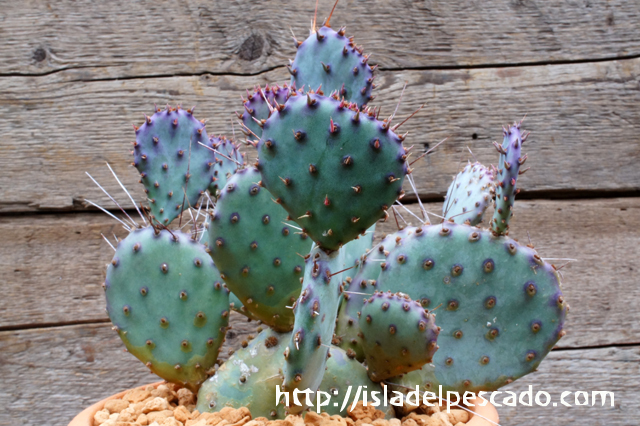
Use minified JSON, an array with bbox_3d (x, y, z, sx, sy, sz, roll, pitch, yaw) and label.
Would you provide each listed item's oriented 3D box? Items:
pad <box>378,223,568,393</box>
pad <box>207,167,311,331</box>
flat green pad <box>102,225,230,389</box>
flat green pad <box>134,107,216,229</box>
[{"bbox_3d":[0.102,0.063,0.535,0.120,0.108,0.021,6,0,11],"label":"pad"},{"bbox_3d":[-0.039,0.023,0.530,0.065,0.105,0.018,-14,0,-8],"label":"pad"},{"bbox_3d":[-0.091,0.062,0.520,0.079,0.108,0.018,-11,-1,4],"label":"flat green pad"},{"bbox_3d":[-0.097,-0.031,0.535,0.053,0.079,0.015,4,2,-6],"label":"flat green pad"}]

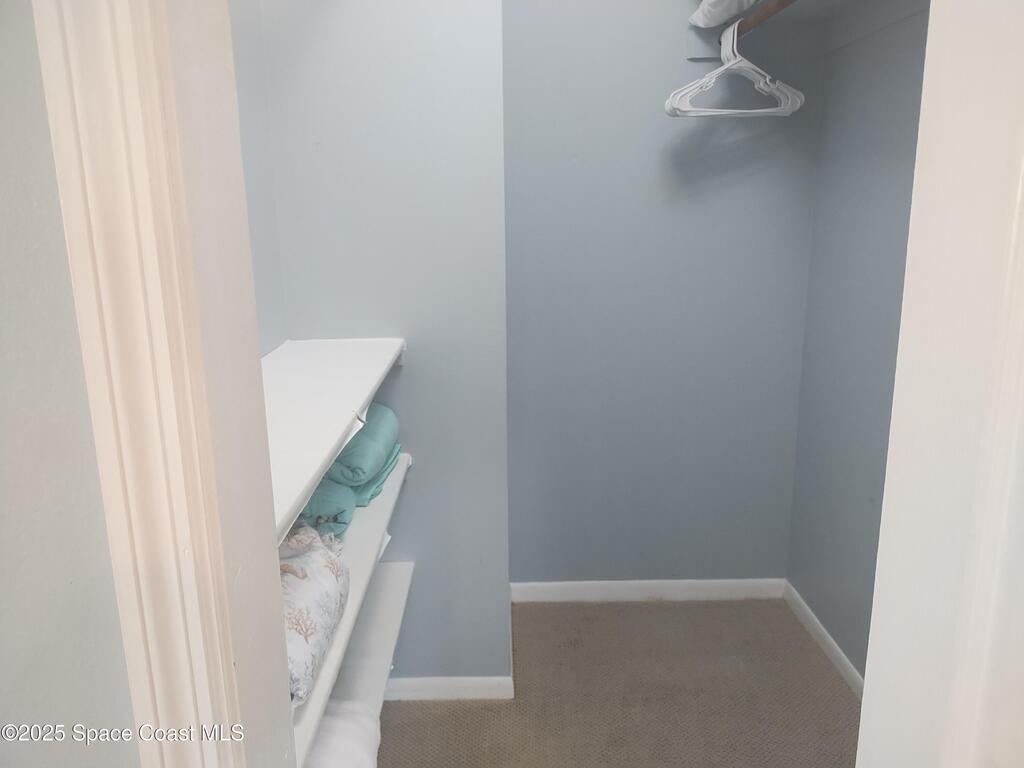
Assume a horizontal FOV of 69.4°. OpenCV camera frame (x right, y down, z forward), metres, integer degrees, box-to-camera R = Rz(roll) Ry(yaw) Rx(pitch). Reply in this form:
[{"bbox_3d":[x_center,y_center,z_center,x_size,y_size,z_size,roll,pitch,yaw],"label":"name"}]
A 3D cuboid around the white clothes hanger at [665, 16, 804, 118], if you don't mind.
[{"bbox_3d":[0.685,-0.969,2.273,0.407,0.266,0.119,-1,13,-1],"label":"white clothes hanger"}]

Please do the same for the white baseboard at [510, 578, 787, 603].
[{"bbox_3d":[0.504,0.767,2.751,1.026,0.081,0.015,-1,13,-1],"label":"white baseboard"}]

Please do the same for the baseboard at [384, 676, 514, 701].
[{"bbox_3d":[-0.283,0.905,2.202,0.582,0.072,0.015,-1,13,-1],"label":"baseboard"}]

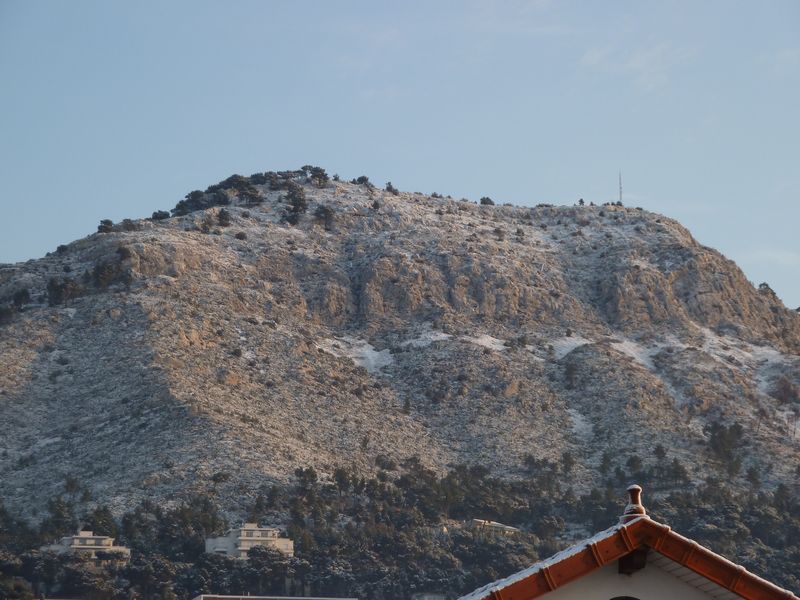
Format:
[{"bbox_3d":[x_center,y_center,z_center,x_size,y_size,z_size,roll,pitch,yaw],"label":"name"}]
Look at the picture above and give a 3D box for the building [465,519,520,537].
[{"bbox_3d":[29.928,73.769,830.000,15.500,5.200,11.000,5,-12,-25],"label":"building"}]

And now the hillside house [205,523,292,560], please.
[{"bbox_3d":[-46.347,74.217,790.000,25.000,10.500,16.000,2,-11,-10],"label":"hillside house"}]

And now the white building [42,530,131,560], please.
[{"bbox_3d":[-96.698,75.603,790.000,25.000,9.500,16.000,2,-11,-10],"label":"white building"}]

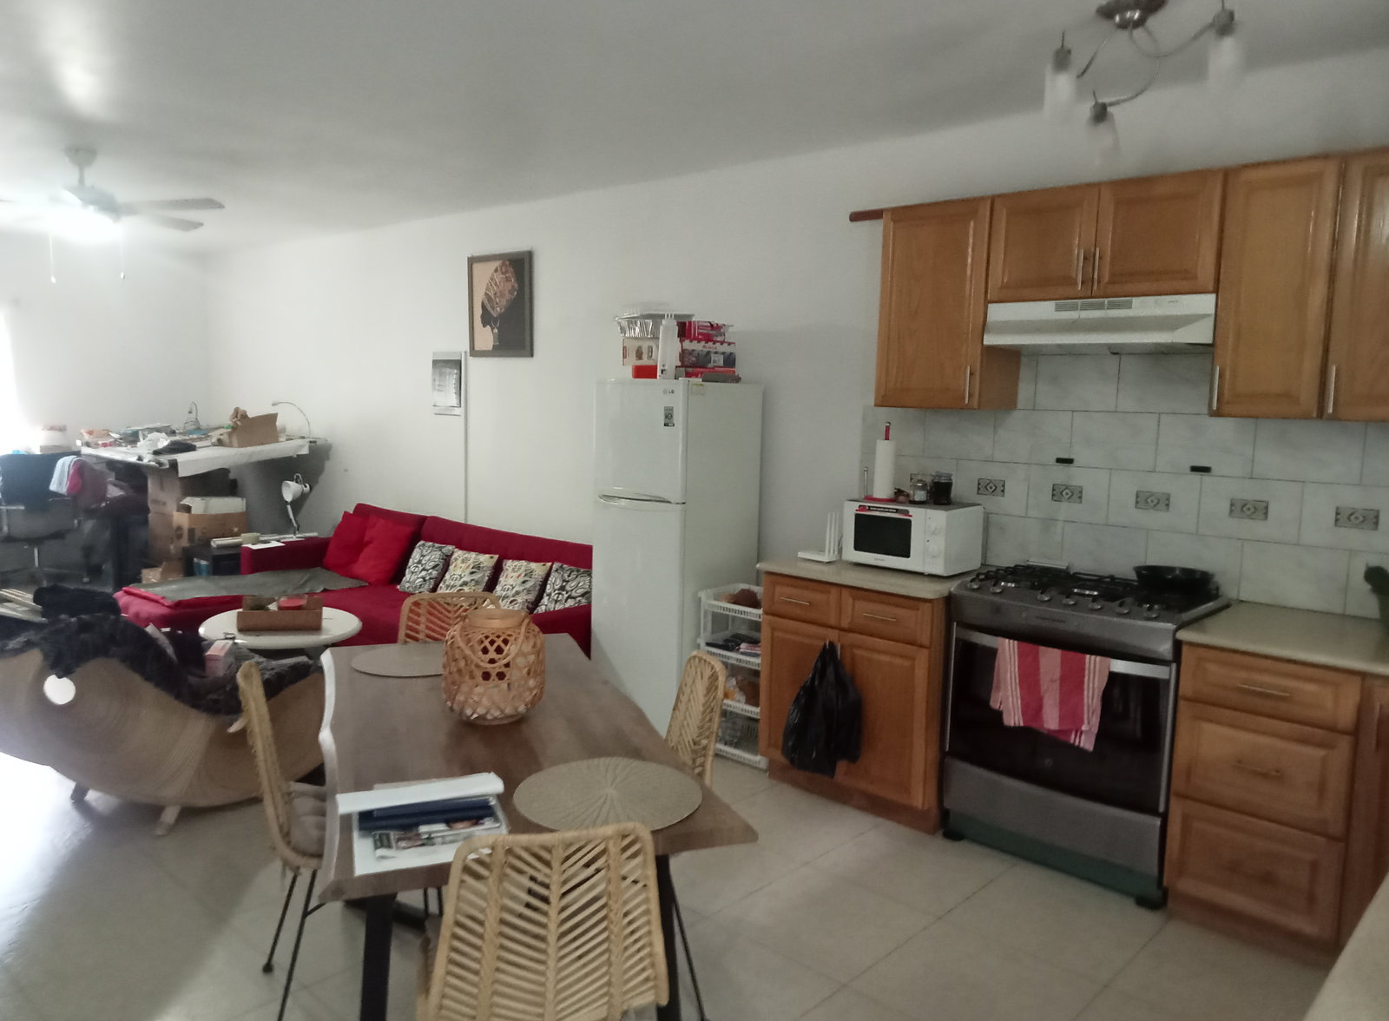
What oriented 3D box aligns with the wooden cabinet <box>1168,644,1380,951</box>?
[{"bbox_3d":[1.806,0.805,3.368,0.600,0.820,0.490,-5,9,-45],"label":"wooden cabinet"}]

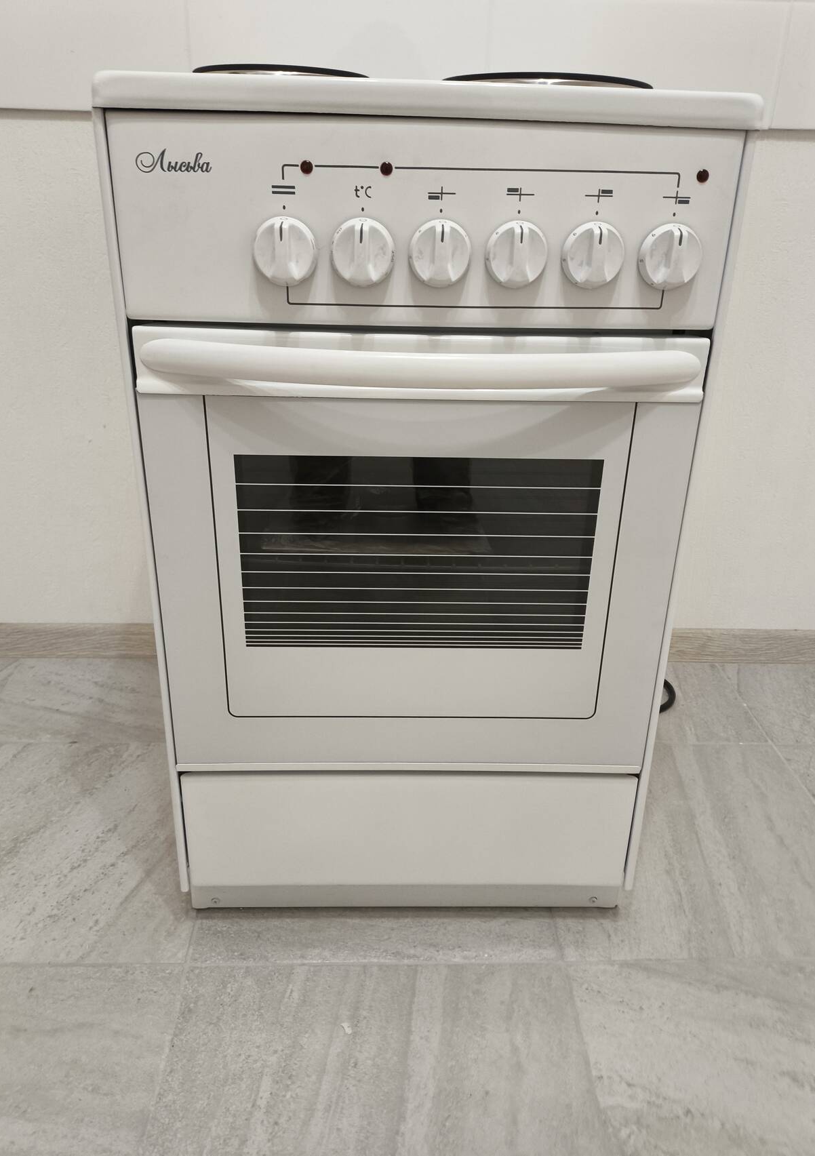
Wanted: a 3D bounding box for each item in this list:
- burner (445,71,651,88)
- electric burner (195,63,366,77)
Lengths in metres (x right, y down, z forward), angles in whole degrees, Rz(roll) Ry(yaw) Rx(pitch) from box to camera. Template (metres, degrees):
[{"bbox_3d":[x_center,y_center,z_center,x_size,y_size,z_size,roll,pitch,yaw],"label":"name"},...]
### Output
[{"bbox_3d":[0.107,-0.403,0.706,0.185,0.018,0.185,1,24,-2],"label":"burner"},{"bbox_3d":[-0.105,-0.406,0.699,0.149,0.018,0.149,1,24,-2],"label":"electric burner"}]

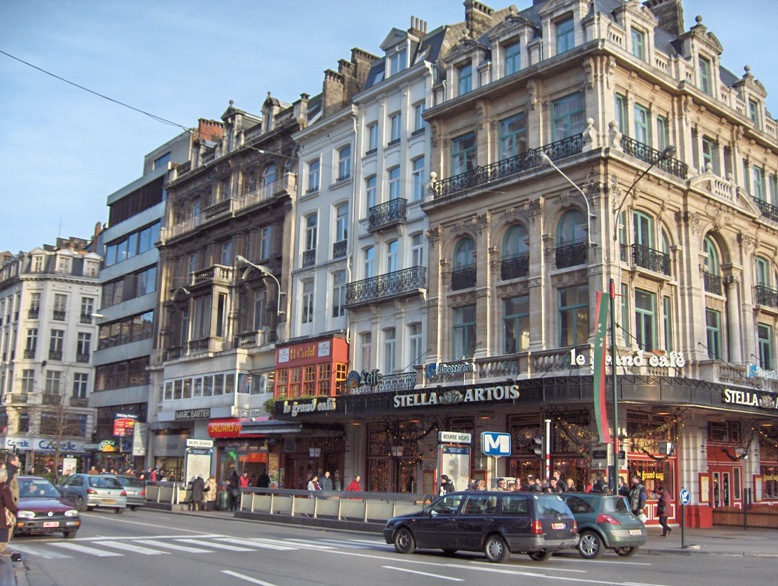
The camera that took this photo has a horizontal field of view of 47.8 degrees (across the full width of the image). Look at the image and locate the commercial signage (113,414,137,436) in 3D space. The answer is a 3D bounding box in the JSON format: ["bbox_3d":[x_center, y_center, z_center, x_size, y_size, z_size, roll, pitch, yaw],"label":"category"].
[{"bbox_3d":[-17.557,8.763,58.386,1.700,1.470,0.200,11,-15,-39],"label":"commercial signage"}]

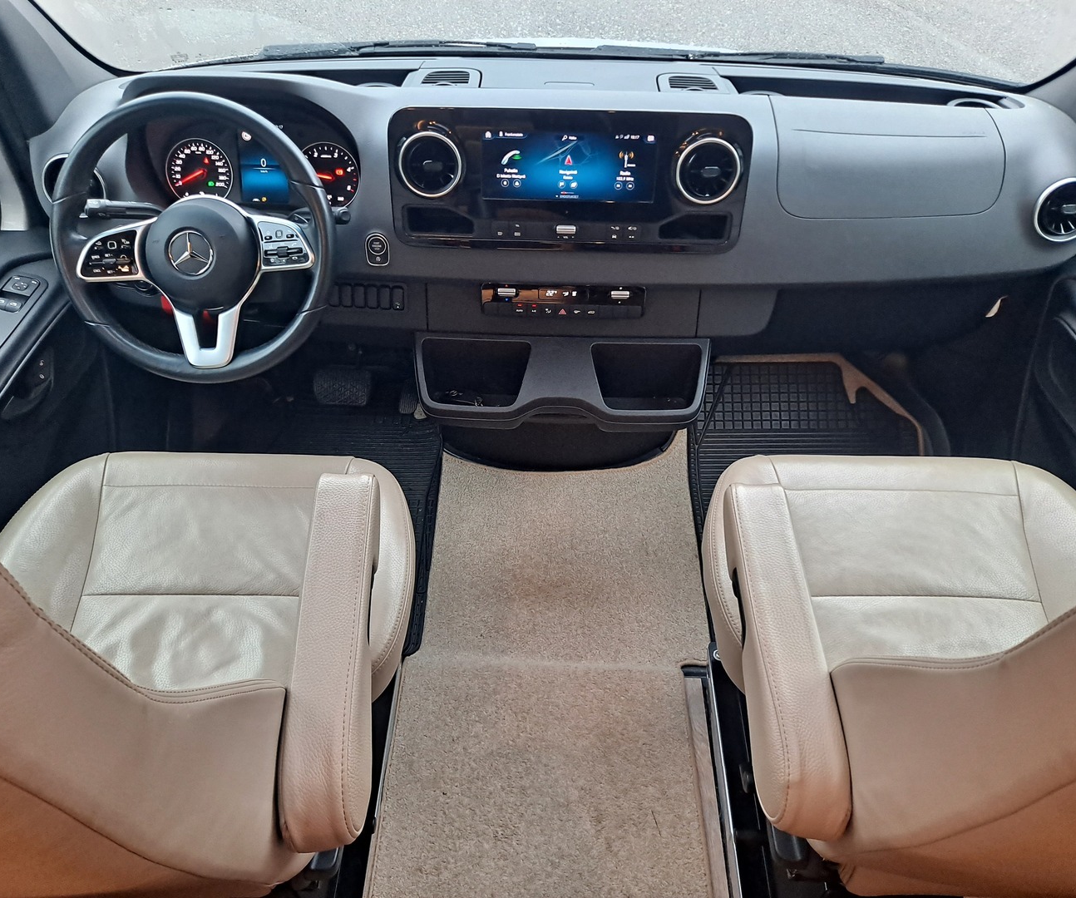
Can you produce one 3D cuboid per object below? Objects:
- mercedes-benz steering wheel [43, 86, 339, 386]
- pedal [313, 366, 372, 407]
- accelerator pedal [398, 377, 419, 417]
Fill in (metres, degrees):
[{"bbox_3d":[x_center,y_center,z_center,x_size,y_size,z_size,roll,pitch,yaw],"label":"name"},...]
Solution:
[{"bbox_3d":[-0.463,-0.281,1.179,0.383,0.383,0.100,1,14,0],"label":"mercedes-benz steering wheel"},{"bbox_3d":[-0.408,-0.133,1.820,0.118,0.075,0.035,1,5,0],"label":"pedal"},{"bbox_3d":[-0.277,-0.118,1.870,0.045,0.110,0.035,1,3,0],"label":"accelerator pedal"}]

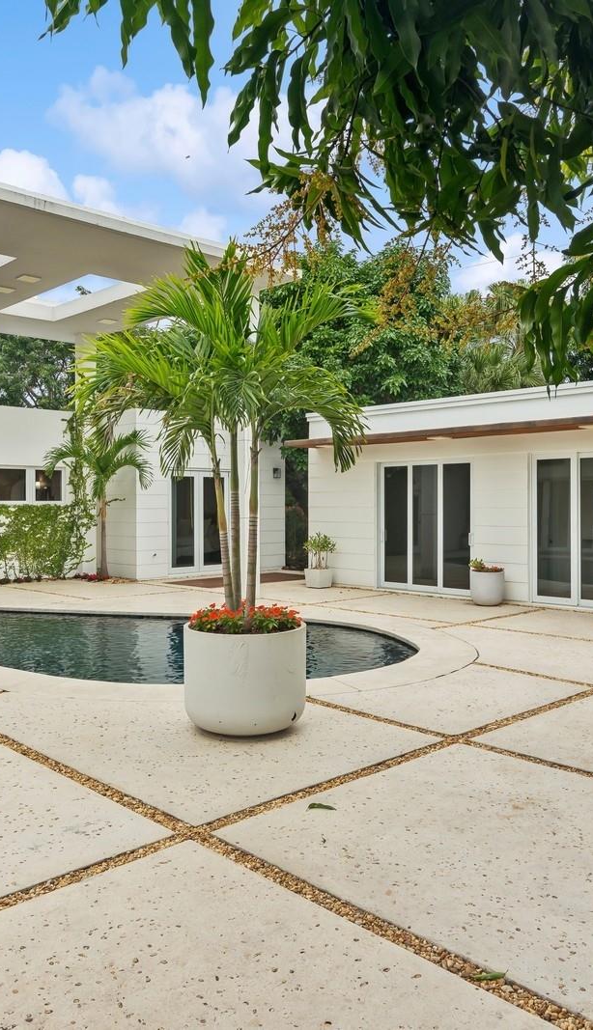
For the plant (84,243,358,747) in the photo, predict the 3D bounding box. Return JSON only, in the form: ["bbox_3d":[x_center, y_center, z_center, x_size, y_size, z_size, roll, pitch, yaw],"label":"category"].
[{"bbox_3d":[-0.539,-0.211,5.517,1.950,3.380,1.850,0,1,0],"label":"plant"}]

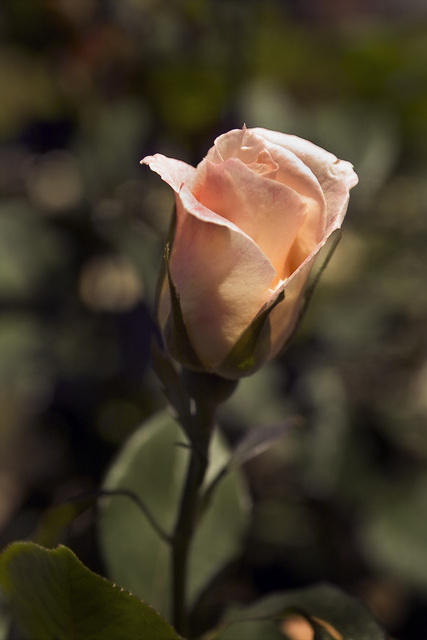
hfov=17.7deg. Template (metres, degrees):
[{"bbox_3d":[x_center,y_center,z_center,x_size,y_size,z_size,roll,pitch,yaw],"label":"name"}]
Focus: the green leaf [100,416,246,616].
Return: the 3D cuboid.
[{"bbox_3d":[-0.010,0.052,0.360,0.040,0.056,0.012,2,-12,0],"label":"green leaf"}]

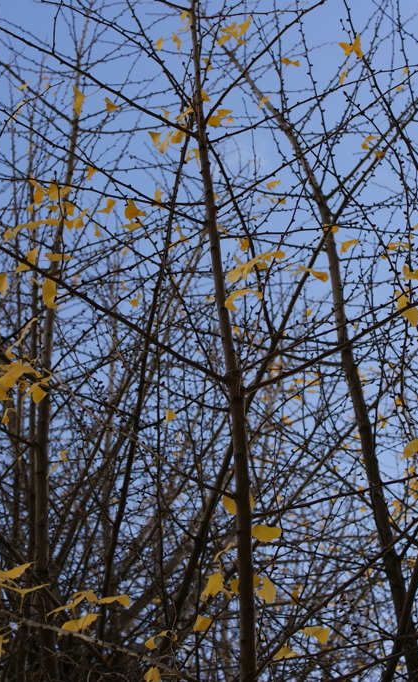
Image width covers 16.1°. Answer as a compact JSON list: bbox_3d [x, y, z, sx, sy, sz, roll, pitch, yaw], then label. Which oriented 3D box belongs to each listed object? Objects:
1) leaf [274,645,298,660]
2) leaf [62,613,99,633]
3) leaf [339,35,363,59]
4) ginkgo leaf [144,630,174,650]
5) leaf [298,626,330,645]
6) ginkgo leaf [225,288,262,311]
[{"bbox_3d":[0.166,0.674,3.200,0.052,0.029,0.035,-1,-25,3],"label":"leaf"},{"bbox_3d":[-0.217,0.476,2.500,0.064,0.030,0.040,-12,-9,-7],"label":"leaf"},{"bbox_3d":[0.347,-0.717,3.600,0.058,0.058,0.030,0,11,6],"label":"leaf"},{"bbox_3d":[-0.092,0.547,2.700,0.057,0.035,0.035,-10,-11,-4],"label":"ginkgo leaf"},{"bbox_3d":[0.214,0.598,3.000,0.061,0.036,0.030,10,-10,6],"label":"leaf"},{"bbox_3d":[0.065,-0.079,2.800,0.068,0.042,0.035,0,2,1],"label":"ginkgo leaf"}]

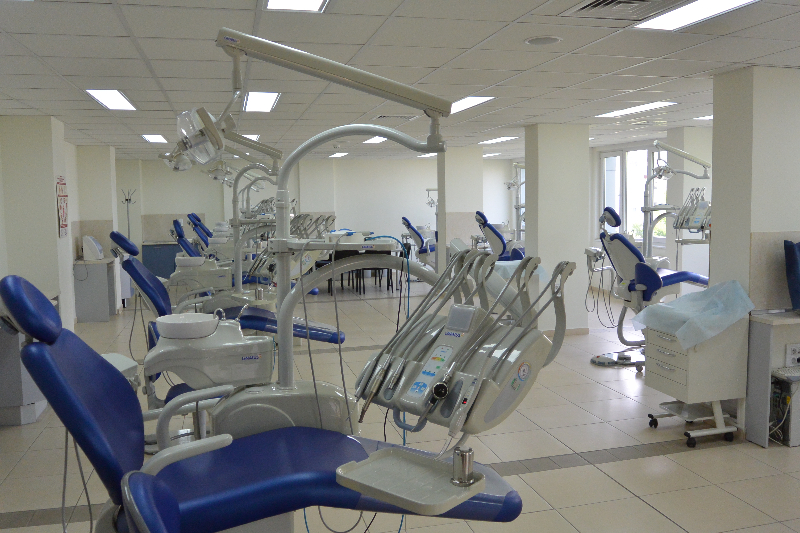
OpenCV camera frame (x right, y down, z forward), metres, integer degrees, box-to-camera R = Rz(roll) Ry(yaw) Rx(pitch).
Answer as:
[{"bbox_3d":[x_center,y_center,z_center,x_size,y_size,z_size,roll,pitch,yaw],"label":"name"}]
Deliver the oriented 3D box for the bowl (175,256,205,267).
[{"bbox_3d":[-1.734,-0.025,5.703,0.246,0.070,0.246,-2,6,-14],"label":"bowl"}]

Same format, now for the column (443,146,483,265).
[{"bbox_3d":[1.018,-0.733,11.587,0.660,2.482,0.380,-2,6,-14],"label":"column"}]

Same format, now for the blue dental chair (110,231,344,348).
[{"bbox_3d":[-1.263,0.438,5.263,1.690,1.440,0.700,-2,6,-14],"label":"blue dental chair"}]

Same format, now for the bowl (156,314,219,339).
[{"bbox_3d":[-0.843,0.242,2.743,0.250,0.070,0.250,-2,6,-14],"label":"bowl"}]

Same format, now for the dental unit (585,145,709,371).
[{"bbox_3d":[2.821,-0.210,7.384,1.960,2.210,1.230,-2,6,-14],"label":"dental unit"}]

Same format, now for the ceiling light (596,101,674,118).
[{"bbox_3d":[2.298,-1.540,6.749,0.275,0.050,1.140,-2,6,-14],"label":"ceiling light"}]

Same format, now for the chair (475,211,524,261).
[{"bbox_3d":[1.883,-0.067,9.859,1.640,1.470,0.700,-2,6,-14],"label":"chair"}]

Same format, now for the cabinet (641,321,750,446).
[{"bbox_3d":[2.047,0.745,4.758,0.465,0.840,0.480,-2,6,-14],"label":"cabinet"}]

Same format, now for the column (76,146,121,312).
[{"bbox_3d":[-4.511,-0.540,10.349,0.465,2.482,0.360,-2,6,-14],"label":"column"}]

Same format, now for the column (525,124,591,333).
[{"bbox_3d":[1.869,-0.420,8.263,0.650,2.482,0.370,-2,6,-14],"label":"column"}]

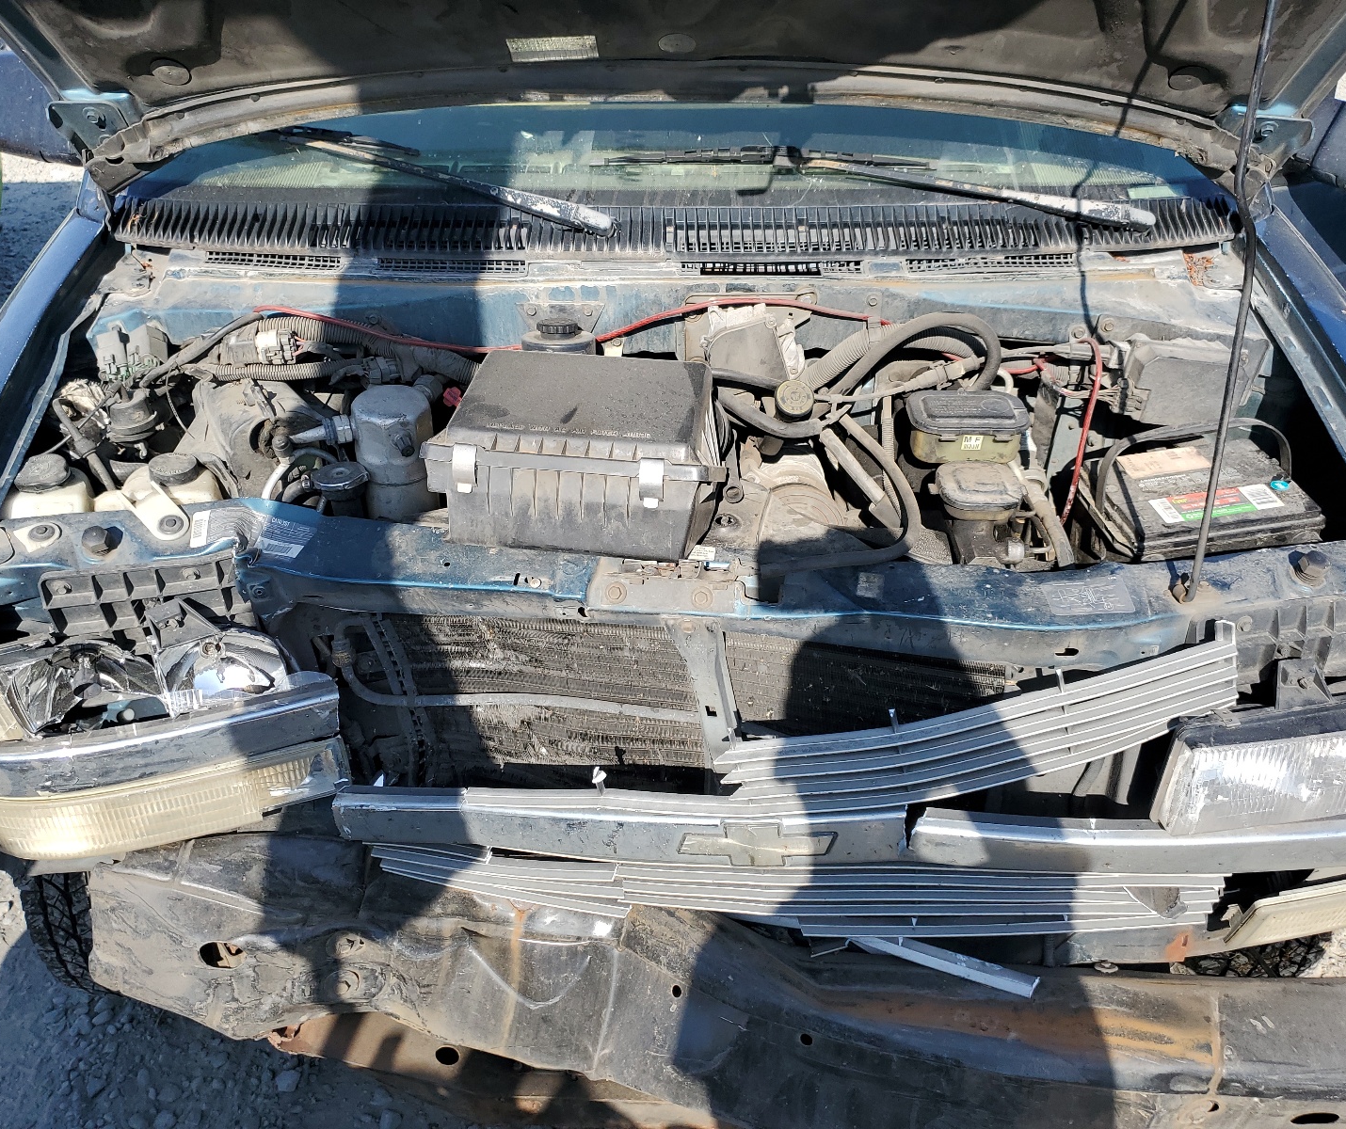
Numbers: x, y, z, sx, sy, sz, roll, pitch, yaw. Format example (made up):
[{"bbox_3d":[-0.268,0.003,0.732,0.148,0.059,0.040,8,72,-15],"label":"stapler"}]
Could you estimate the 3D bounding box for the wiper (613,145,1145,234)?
[{"bbox_3d":[0.274,-0.554,1.613,0.778,0.072,0.097,9,75,10],"label":"wiper"}]

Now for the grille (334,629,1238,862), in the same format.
[{"bbox_3d":[0.109,0.193,1.133,0.922,0.203,0.134,-1,35,-2],"label":"grille"}]

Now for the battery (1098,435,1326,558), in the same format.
[{"bbox_3d":[0.649,-0.022,1.453,0.235,0.186,0.180,-4,35,-6],"label":"battery"}]

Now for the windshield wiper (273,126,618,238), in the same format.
[{"bbox_3d":[-0.398,-0.583,1.621,0.749,0.060,0.061,19,76,17],"label":"windshield wiper"}]

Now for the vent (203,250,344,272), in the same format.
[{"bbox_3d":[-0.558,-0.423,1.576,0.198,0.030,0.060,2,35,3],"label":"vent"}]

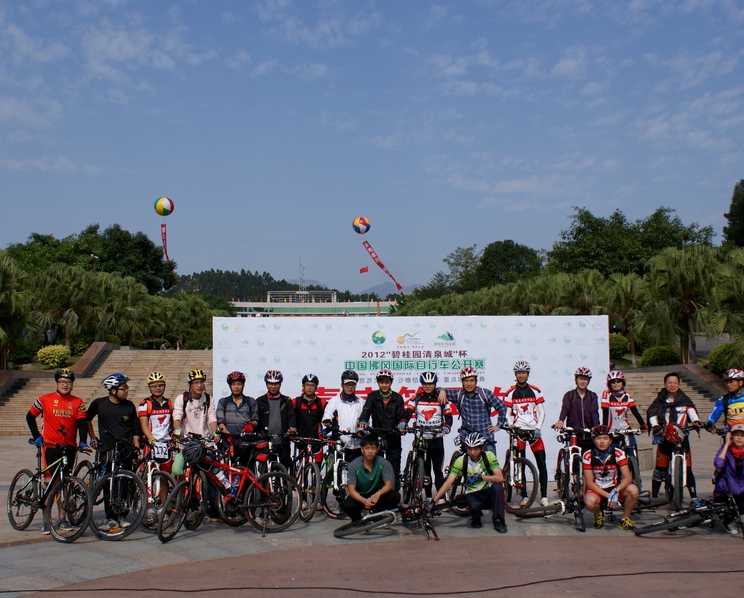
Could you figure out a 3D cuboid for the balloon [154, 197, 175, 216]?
[{"bbox_3d":[-25.713,-11.424,111.000,2.518,2.518,2.518,-1,-6,0],"label":"balloon"}]

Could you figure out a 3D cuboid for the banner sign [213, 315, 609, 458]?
[{"bbox_3d":[0.683,1.581,14.180,6.352,2.620,0.120,0,-6,-4],"label":"banner sign"}]

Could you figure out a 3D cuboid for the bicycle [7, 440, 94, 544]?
[{"bbox_3d":[-3.458,1.995,9.478,0.640,1.020,1.740,5,-8,-44],"label":"bicycle"}]

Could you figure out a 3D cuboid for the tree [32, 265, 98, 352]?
[{"bbox_3d":[-16.150,0.578,47.000,3.191,4.779,3.191,-1,-6,0],"label":"tree"}]

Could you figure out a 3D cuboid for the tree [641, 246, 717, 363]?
[{"bbox_3d":[12.714,0.248,37.000,3.079,4.837,3.079,-1,-6,0],"label":"tree"}]

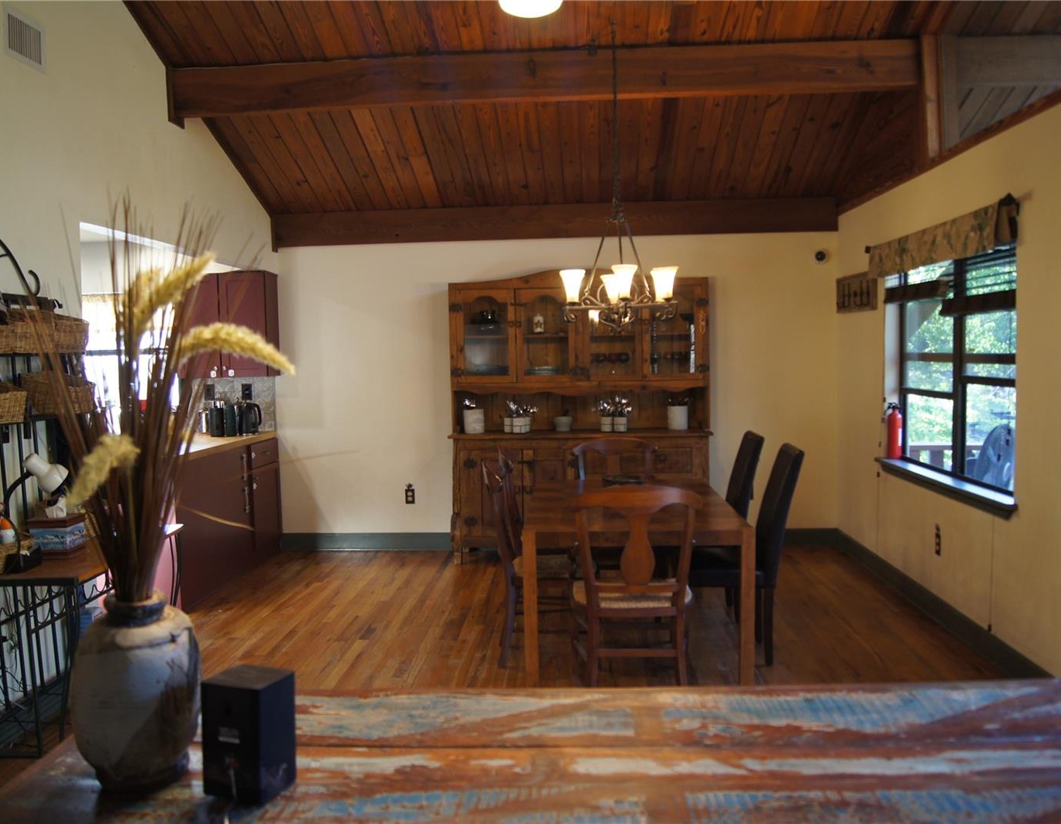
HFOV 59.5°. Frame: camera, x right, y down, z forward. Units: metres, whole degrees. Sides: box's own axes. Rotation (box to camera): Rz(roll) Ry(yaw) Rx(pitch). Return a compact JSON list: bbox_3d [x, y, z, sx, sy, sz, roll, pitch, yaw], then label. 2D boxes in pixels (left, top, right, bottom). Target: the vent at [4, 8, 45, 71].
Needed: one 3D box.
[{"bbox_3d":[-2.102,-1.556,3.884,0.022,0.207,0.292,-1,4,3],"label":"vent"}]

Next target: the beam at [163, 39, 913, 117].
[{"bbox_3d":[0.052,-1.858,5.212,4.180,0.252,0.140,-1,4,3],"label":"beam"}]

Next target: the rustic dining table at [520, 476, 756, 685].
[{"bbox_3d":[0.512,0.835,4.792,0.995,0.760,1.530,-1,4,3],"label":"rustic dining table"}]

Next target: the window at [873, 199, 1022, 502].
[{"bbox_3d":[2.212,-0.327,5.002,0.220,1.373,1.840,-1,4,3],"label":"window"}]

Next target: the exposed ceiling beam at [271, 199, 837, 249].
[{"bbox_3d":[0.170,-1.417,6.956,4.215,0.250,0.110,-1,4,3],"label":"exposed ceiling beam"}]

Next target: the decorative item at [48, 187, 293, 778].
[{"bbox_3d":[-0.626,0.145,1.648,0.440,1.050,0.380,-1,4,3],"label":"decorative item"}]

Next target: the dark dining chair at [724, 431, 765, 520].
[{"bbox_3d":[1.019,0.651,5.320,0.600,1.035,0.440,-1,4,3],"label":"dark dining chair"}]

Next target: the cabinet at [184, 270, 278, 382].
[{"bbox_3d":[-2.274,-0.655,7.031,0.670,0.773,0.325,-1,4,3],"label":"cabinet"}]

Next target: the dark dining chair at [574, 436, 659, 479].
[{"bbox_3d":[0.533,0.666,5.678,0.540,0.980,0.540,-1,4,3],"label":"dark dining chair"}]

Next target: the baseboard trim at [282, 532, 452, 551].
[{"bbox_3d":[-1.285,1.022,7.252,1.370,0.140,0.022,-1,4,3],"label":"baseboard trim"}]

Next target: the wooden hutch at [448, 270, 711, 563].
[{"bbox_3d":[0.363,0.025,6.862,1.900,2.110,0.470,-1,4,3],"label":"wooden hutch"}]

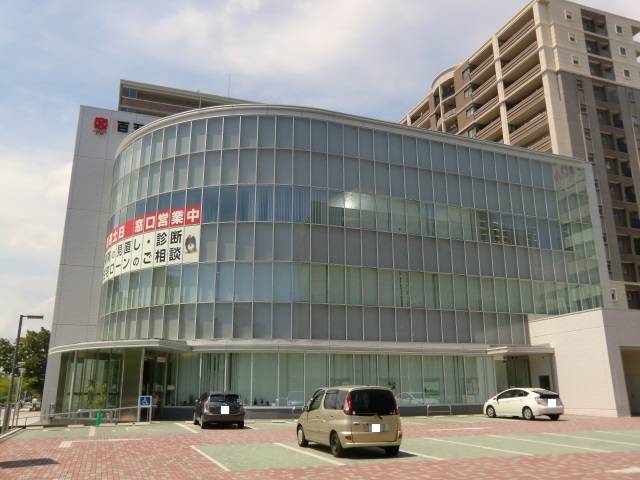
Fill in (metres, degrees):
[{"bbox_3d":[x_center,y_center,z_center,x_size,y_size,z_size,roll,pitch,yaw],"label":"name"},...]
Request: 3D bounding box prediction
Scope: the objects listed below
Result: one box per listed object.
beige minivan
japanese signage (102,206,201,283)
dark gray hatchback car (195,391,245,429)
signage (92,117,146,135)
[{"bbox_3d":[0.654,4.688,14.210,1.680,1.680,3.860,6,-17,-20],"label":"beige minivan"},{"bbox_3d":[-10.830,0.468,32.415,10.100,3.280,1.000,-13,-20,38],"label":"japanese signage"},{"bbox_3d":[-4.225,7.043,22.395,1.700,1.450,4.050,5,-16,-18],"label":"dark gray hatchback car"},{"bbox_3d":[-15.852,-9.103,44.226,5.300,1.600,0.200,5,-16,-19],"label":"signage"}]

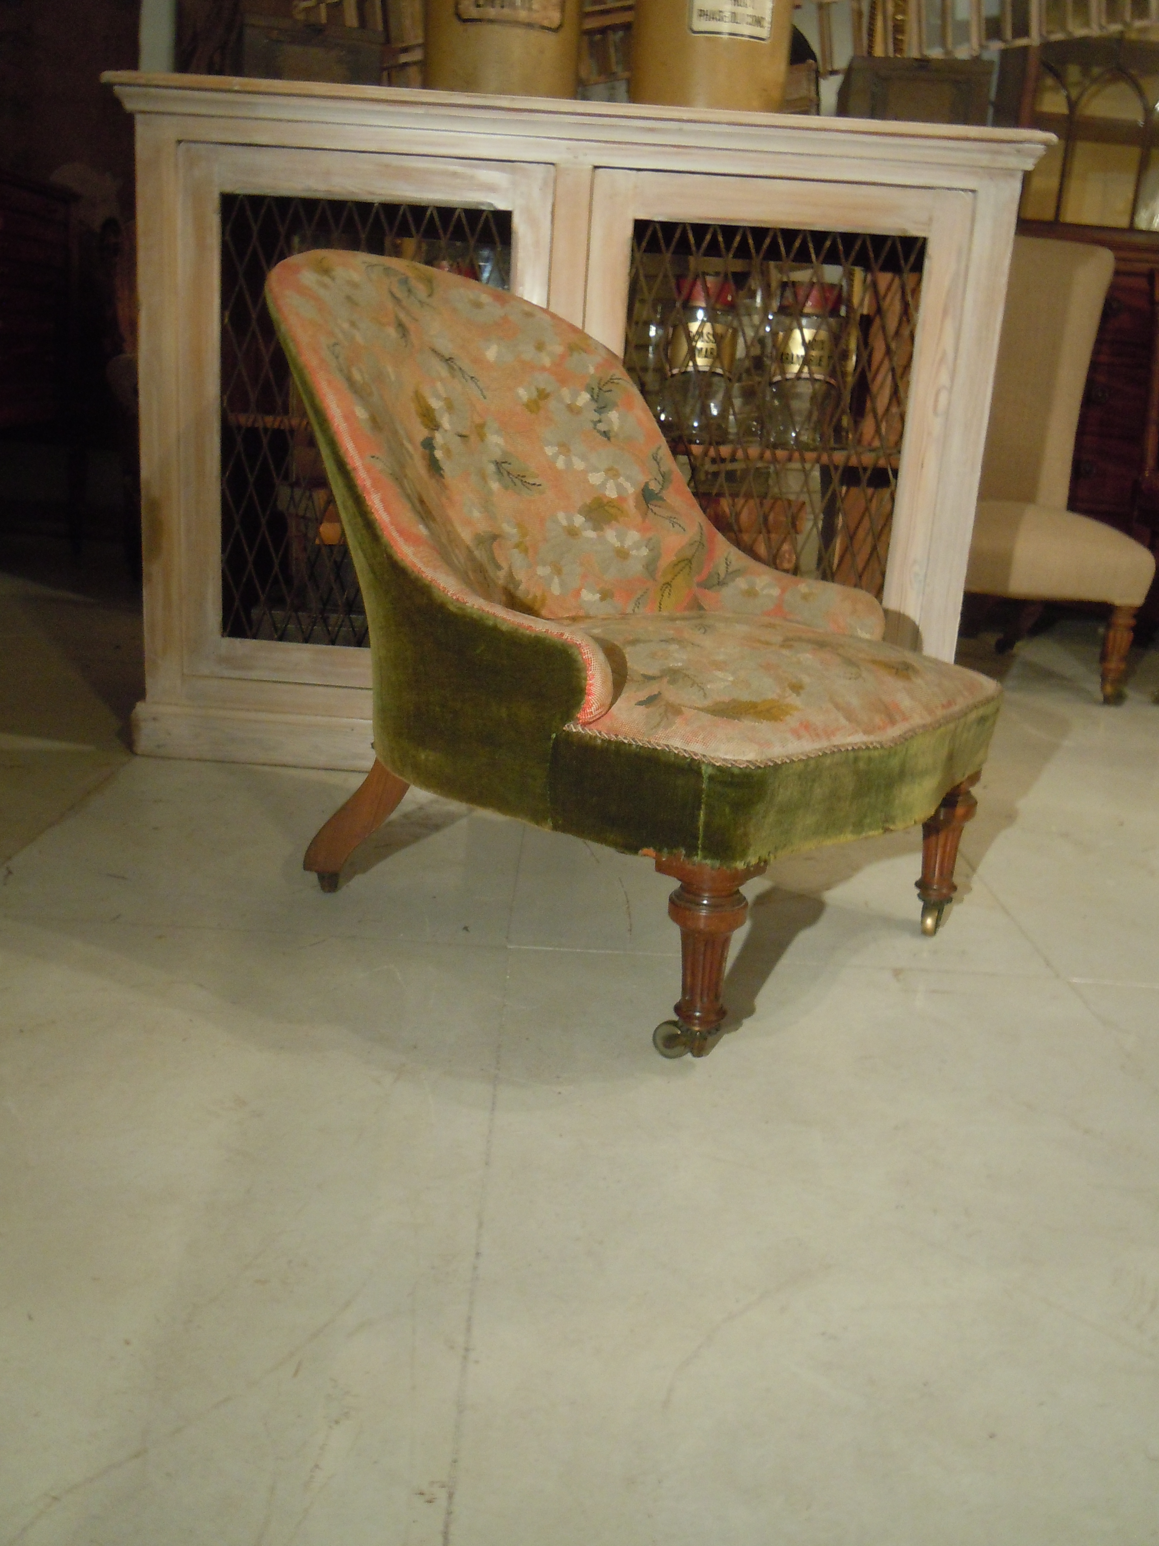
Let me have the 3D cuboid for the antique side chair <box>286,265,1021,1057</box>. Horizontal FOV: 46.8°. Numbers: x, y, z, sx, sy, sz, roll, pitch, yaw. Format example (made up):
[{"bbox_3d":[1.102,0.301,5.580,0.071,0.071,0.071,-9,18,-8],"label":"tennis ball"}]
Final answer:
[{"bbox_3d":[0.035,-0.208,1.611,0.810,0.792,0.642,15,18,35],"label":"antique side chair"}]

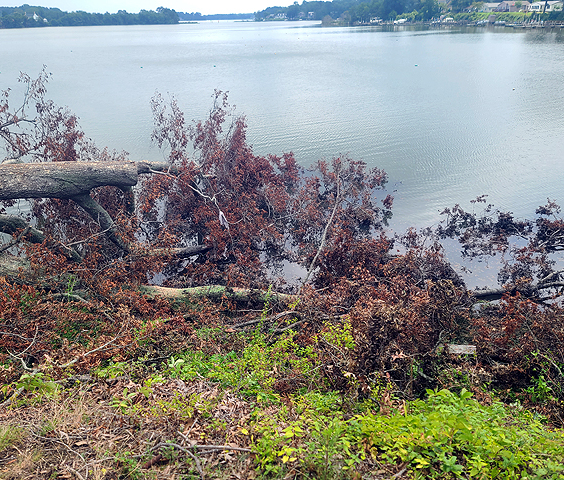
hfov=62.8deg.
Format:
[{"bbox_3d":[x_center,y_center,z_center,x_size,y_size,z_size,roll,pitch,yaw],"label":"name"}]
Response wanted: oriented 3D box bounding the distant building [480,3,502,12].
[{"bbox_3d":[93.585,-102.944,205.000,8.000,4.000,7.000,0,26,0],"label":"distant building"}]

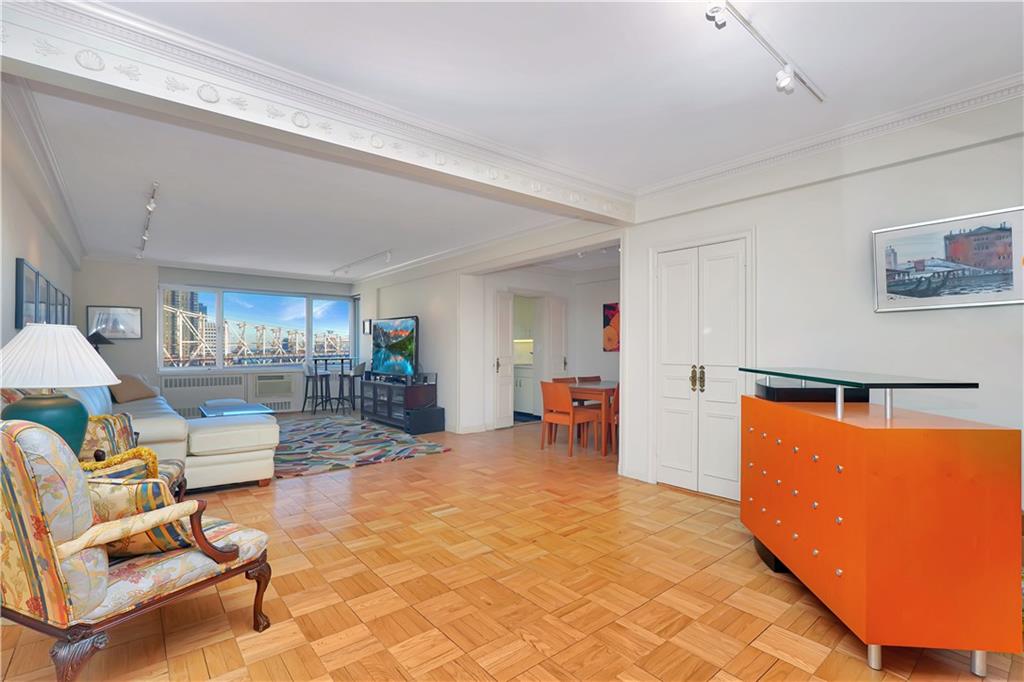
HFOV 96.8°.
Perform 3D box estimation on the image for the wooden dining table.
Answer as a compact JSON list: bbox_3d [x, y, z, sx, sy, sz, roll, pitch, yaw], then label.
[{"bbox_3d":[1.227,0.913,5.757,1.300,0.750,0.920,0,0,-40],"label":"wooden dining table"}]

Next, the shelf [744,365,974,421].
[{"bbox_3d":[1.546,0.248,2.232,0.390,0.170,1.145,0,0,5],"label":"shelf"}]

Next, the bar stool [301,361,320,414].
[{"bbox_3d":[-3.520,0.839,8.250,0.460,0.930,0.420,0,0,-40],"label":"bar stool"}]

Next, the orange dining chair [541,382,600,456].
[{"bbox_3d":[0.673,0.878,5.357,0.500,0.815,0.460,0,0,-40],"label":"orange dining chair"}]

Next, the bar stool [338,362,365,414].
[{"bbox_3d":[-2.970,0.846,8.430,0.460,0.920,0.420,0,0,-40],"label":"bar stool"}]

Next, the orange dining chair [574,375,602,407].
[{"bbox_3d":[1.202,0.890,6.103,0.450,0.800,0.480,0,0,-40],"label":"orange dining chair"}]

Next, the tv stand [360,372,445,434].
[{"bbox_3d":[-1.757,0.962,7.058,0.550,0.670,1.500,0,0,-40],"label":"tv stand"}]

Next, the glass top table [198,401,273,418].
[{"bbox_3d":[-3.481,1.073,5.752,0.670,0.430,0.980,0,0,-40],"label":"glass top table"}]

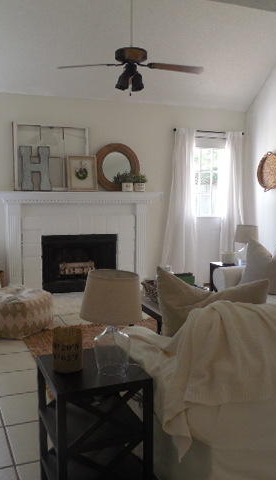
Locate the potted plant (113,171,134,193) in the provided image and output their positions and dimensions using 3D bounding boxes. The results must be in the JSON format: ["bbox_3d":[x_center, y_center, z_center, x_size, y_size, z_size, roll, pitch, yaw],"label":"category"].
[{"bbox_3d":[-0.173,-0.714,5.660,0.240,0.247,0.210,-2,6,-23],"label":"potted plant"}]

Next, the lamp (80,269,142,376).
[{"bbox_3d":[-0.103,0.339,1.892,0.253,0.413,0.253,0,6,0],"label":"lamp"}]

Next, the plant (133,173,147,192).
[{"bbox_3d":[0.025,-0.711,5.745,0.174,0.228,0.170,-2,6,-23],"label":"plant"}]

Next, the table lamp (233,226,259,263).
[{"bbox_3d":[1.135,0.050,4.769,0.265,0.415,0.265,0,6,0],"label":"table lamp"}]

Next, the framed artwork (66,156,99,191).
[{"bbox_3d":[-0.655,-0.797,5.518,0.365,0.400,0.035,-2,1,-23],"label":"framed artwork"}]

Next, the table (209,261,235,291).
[{"bbox_3d":[0.980,0.534,4.532,0.400,0.600,0.400,-2,6,-23],"label":"table"}]

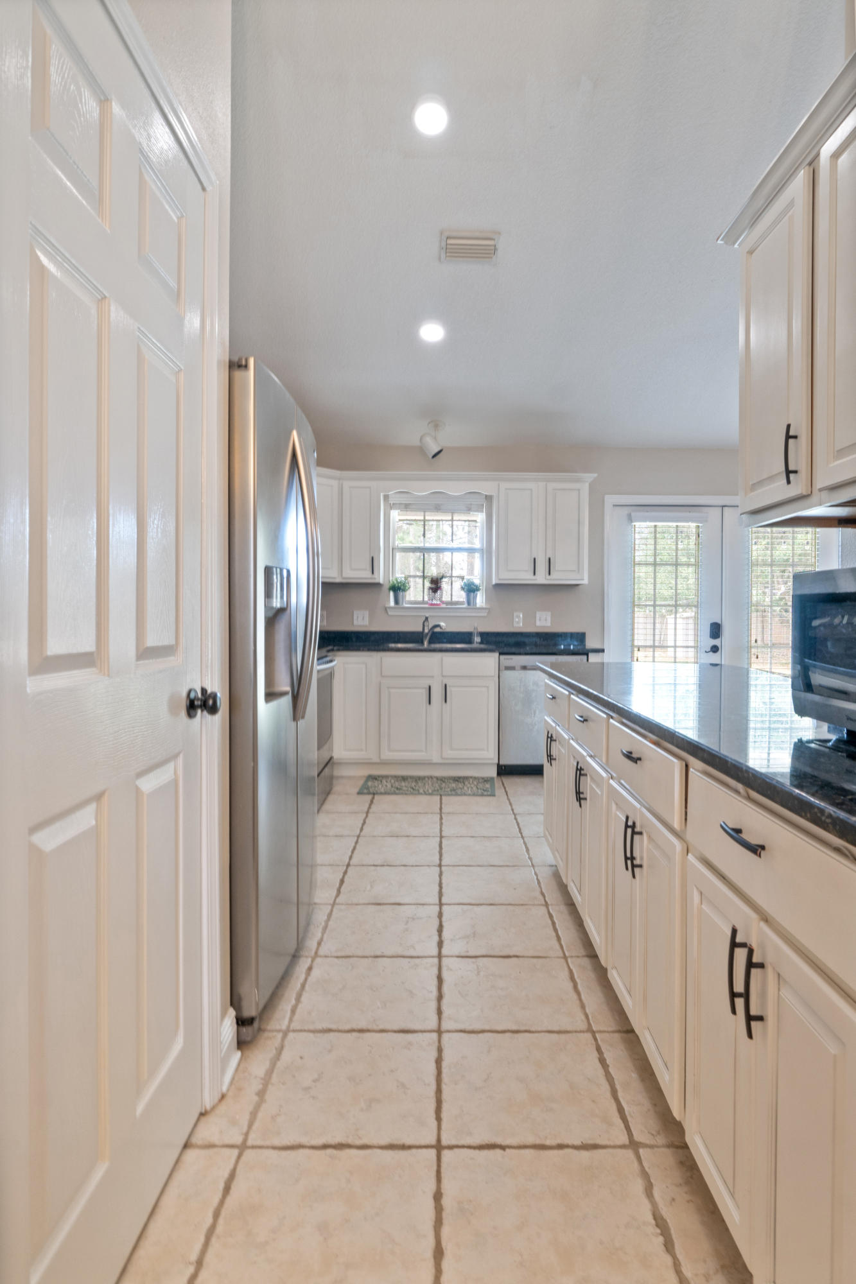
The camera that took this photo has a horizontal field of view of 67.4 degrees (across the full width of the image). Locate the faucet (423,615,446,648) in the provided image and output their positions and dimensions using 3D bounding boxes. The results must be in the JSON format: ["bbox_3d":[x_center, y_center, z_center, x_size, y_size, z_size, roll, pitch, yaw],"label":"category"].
[{"bbox_3d":[0.045,-0.080,4.780,0.080,0.240,0.210,-1,2,-37],"label":"faucet"}]

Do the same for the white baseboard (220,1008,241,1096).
[{"bbox_3d":[-0.497,1.004,1.590,0.027,0.130,0.150,0,2,1],"label":"white baseboard"}]

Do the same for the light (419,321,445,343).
[{"bbox_3d":[0.024,-1.870,3.880,0.160,0.030,0.160,0,-18,1],"label":"light"}]

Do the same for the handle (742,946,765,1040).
[{"bbox_3d":[0.468,0.502,0.918,0.032,0.135,0.011,0,1,1],"label":"handle"}]

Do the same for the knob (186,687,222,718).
[{"bbox_3d":[-0.491,0.134,1.410,0.066,0.066,0.066,0,2,1],"label":"knob"}]

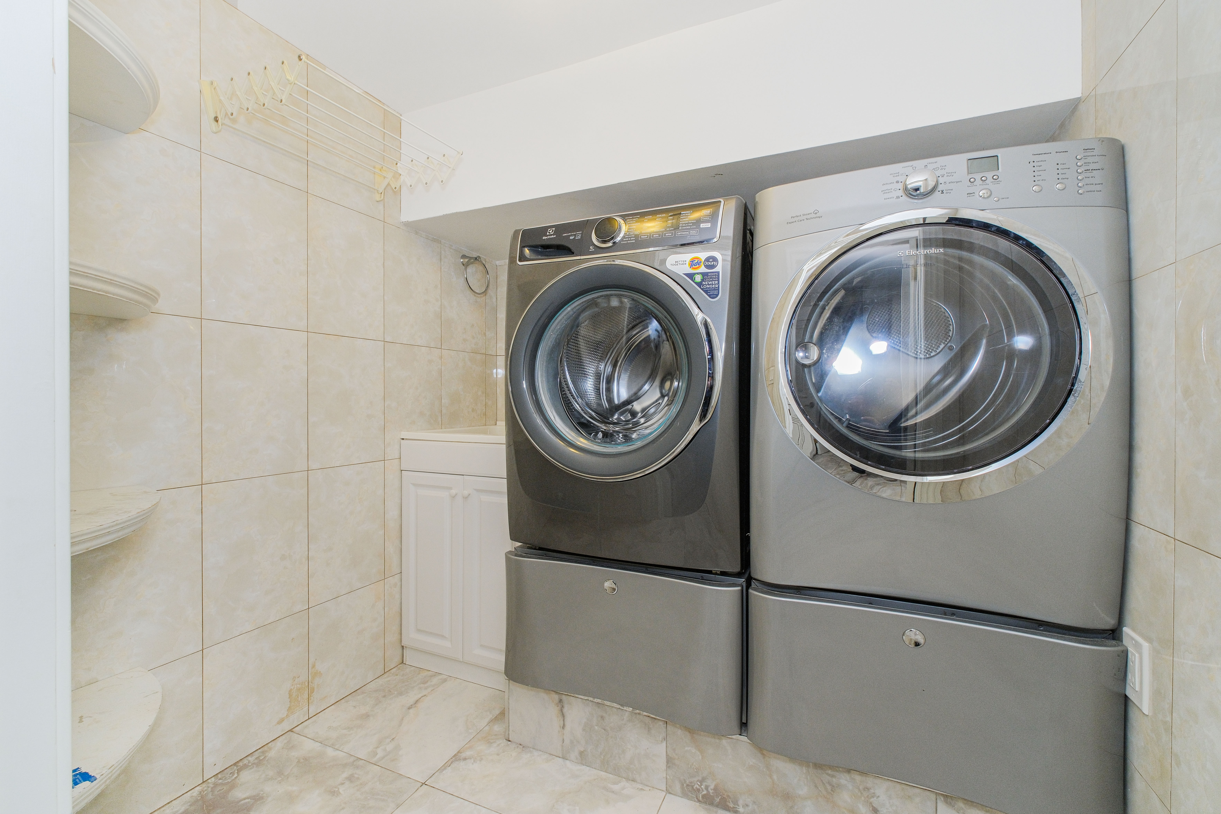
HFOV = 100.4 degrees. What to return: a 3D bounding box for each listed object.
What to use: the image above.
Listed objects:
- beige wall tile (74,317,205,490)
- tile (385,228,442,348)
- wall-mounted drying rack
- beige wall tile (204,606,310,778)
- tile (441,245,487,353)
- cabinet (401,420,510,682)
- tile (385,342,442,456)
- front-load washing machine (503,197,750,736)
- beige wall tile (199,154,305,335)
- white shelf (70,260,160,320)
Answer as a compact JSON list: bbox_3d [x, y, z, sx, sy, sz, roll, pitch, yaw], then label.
[{"bbox_3d":[-1.192,-0.011,1.261,0.012,0.457,0.306,1,1,25],"label":"beige wall tile"},{"bbox_3d":[-0.788,-0.471,2.039,0.010,0.445,0.298,0,0,24],"label":"tile"},{"bbox_3d":[-0.782,-0.807,1.536,0.408,0.140,0.597,0,0,24],"label":"wall-mounted drying rack"},{"bbox_3d":[-1.071,0.856,1.554,0.012,0.371,0.306,1,1,25],"label":"beige wall tile"},{"bbox_3d":[-0.663,-0.468,2.317,0.010,0.445,0.298,0,0,24],"label":"tile"},{"bbox_3d":[-0.428,0.568,2.192,0.622,0.935,0.610,1,1,25],"label":"cabinet"},{"bbox_3d":[-0.810,-0.022,2.097,0.012,0.457,0.306,1,1,25],"label":"tile"},{"bbox_3d":[0.158,0.146,1.686,0.690,1.355,0.790,0,0,24],"label":"front-load washing machine"},{"bbox_3d":[-1.061,-0.472,1.532,0.012,0.457,0.306,1,1,25],"label":"beige wall tile"},{"bbox_3d":[-1.027,-0.226,0.920,0.470,0.040,0.470,0,0,24],"label":"white shelf"}]

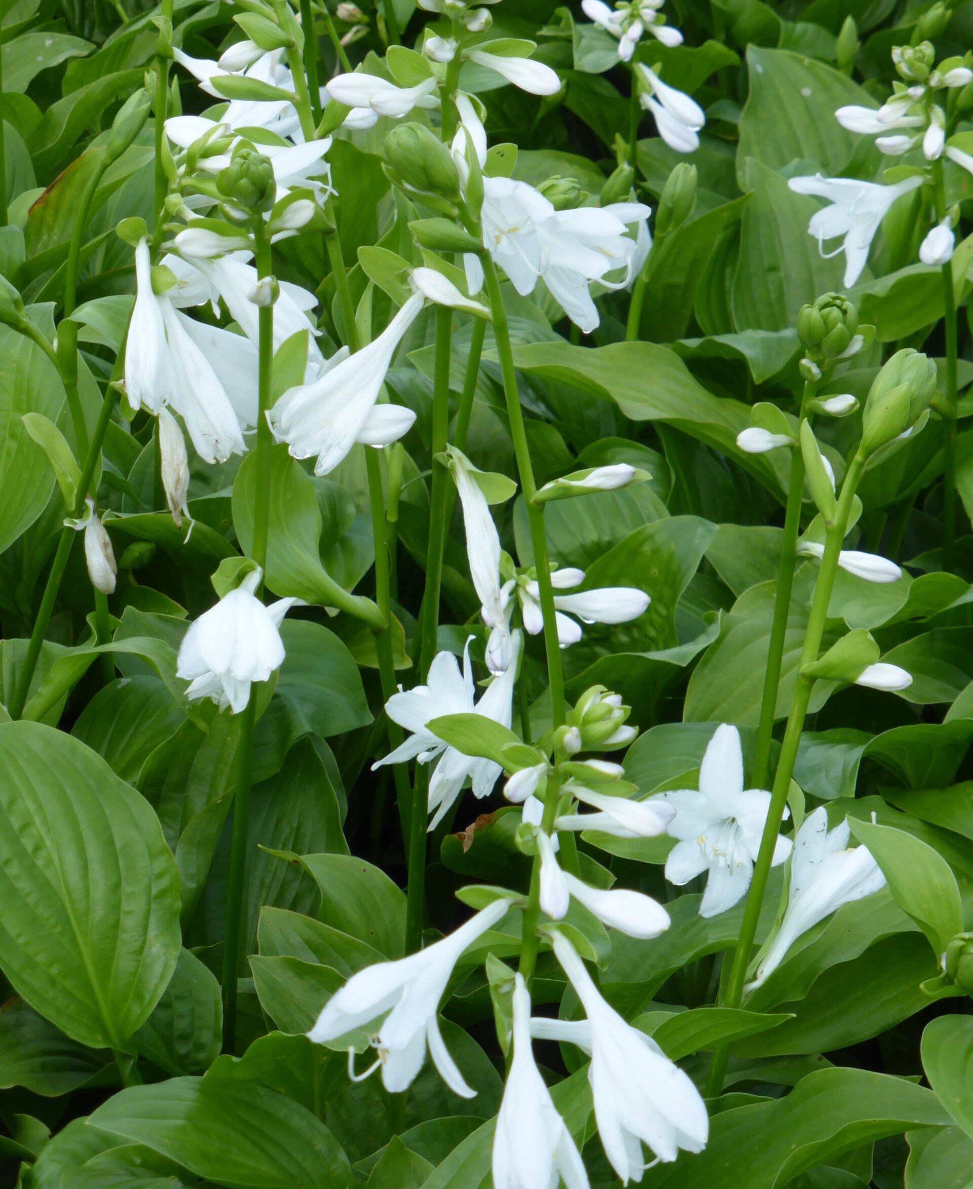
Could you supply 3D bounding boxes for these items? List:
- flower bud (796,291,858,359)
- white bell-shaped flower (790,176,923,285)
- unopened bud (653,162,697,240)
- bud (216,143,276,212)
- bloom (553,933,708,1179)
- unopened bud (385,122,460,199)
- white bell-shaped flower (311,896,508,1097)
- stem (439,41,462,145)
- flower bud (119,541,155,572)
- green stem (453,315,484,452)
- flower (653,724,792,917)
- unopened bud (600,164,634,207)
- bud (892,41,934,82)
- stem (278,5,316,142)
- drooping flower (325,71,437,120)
[{"bbox_3d":[0.164,-0.130,2.200,0.028,0.031,0.028,6,26,-3],"label":"flower bud"},{"bbox_3d":[0.211,-0.207,2.600,0.072,0.062,0.057,-17,32,-31],"label":"white bell-shaped flower"},{"bbox_3d":[0.109,-0.229,2.650,0.023,0.046,0.023,16,24,-8],"label":"unopened bud"},{"bbox_3d":[-0.108,-0.186,2.050,0.026,0.030,0.026,0,28,0],"label":"bud"},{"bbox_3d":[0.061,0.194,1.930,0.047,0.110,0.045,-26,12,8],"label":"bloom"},{"bbox_3d":[-0.028,-0.195,2.050,0.026,0.038,0.026,-36,20,16],"label":"unopened bud"},{"bbox_3d":[-0.034,0.173,1.940,0.100,0.062,0.062,-47,21,-6],"label":"white bell-shaped flower"},{"bbox_3d":[-0.017,-0.241,2.200,0.009,0.056,0.009,3,26,-1],"label":"stem"},{"bbox_3d":[-0.183,-0.021,2.400,0.020,0.014,0.014,-39,19,16],"label":"flower bud"},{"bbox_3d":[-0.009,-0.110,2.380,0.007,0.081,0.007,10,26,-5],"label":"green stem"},{"bbox_3d":[0.107,0.103,2.070,0.061,0.085,0.060,2,20,4],"label":"flower"},{"bbox_3d":[0.075,-0.233,2.600,0.018,0.026,0.018,8,25,-4],"label":"unopened bud"},{"bbox_3d":[0.243,-0.303,2.600,0.023,0.023,0.023,0,27,0],"label":"bud"},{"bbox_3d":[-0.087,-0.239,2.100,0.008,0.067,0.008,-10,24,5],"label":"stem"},{"bbox_3d":[-0.049,-0.234,2.150,0.053,0.022,0.028,-8,28,-15],"label":"drooping flower"}]

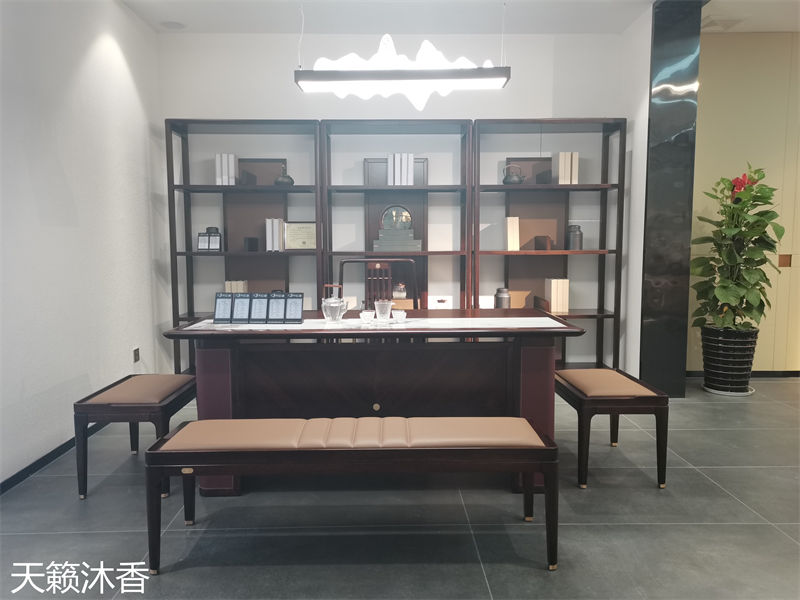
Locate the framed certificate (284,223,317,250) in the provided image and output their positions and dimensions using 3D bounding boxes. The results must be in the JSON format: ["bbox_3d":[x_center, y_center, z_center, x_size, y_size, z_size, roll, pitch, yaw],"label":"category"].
[{"bbox_3d":[-0.697,-0.461,4.365,0.278,0.205,0.025,0,5,0],"label":"framed certificate"}]

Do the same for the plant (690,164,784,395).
[{"bbox_3d":[2.494,-0.161,4.515,0.630,1.702,0.600,0,5,0],"label":"plant"}]

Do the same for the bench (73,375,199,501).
[{"bbox_3d":[-1.221,0.635,2.914,0.392,0.432,0.593,0,5,-2],"label":"bench"}]

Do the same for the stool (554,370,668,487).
[{"bbox_3d":[1.008,0.621,3.013,0.392,0.432,0.593,0,5,-2],"label":"stool"}]

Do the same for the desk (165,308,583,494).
[{"bbox_3d":[-0.107,0.467,3.014,1.784,0.744,0.851,0,5,-1],"label":"desk"}]

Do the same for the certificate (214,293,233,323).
[{"bbox_3d":[-0.833,0.043,2.850,0.082,0.147,0.025,0,-12,0],"label":"certificate"}]

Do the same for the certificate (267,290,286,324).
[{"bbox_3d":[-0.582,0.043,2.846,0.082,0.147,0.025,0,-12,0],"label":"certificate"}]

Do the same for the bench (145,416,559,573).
[{"bbox_3d":[-0.159,0.698,2.214,1.377,0.433,0.369,0,5,-1],"label":"bench"}]

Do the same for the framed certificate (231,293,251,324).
[{"bbox_3d":[-0.749,0.043,2.849,0.082,0.147,0.025,0,-12,0],"label":"framed certificate"}]

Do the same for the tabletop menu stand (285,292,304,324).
[{"bbox_3d":[-0.499,0.043,2.844,0.082,0.147,0.025,0,-12,0],"label":"tabletop menu stand"}]

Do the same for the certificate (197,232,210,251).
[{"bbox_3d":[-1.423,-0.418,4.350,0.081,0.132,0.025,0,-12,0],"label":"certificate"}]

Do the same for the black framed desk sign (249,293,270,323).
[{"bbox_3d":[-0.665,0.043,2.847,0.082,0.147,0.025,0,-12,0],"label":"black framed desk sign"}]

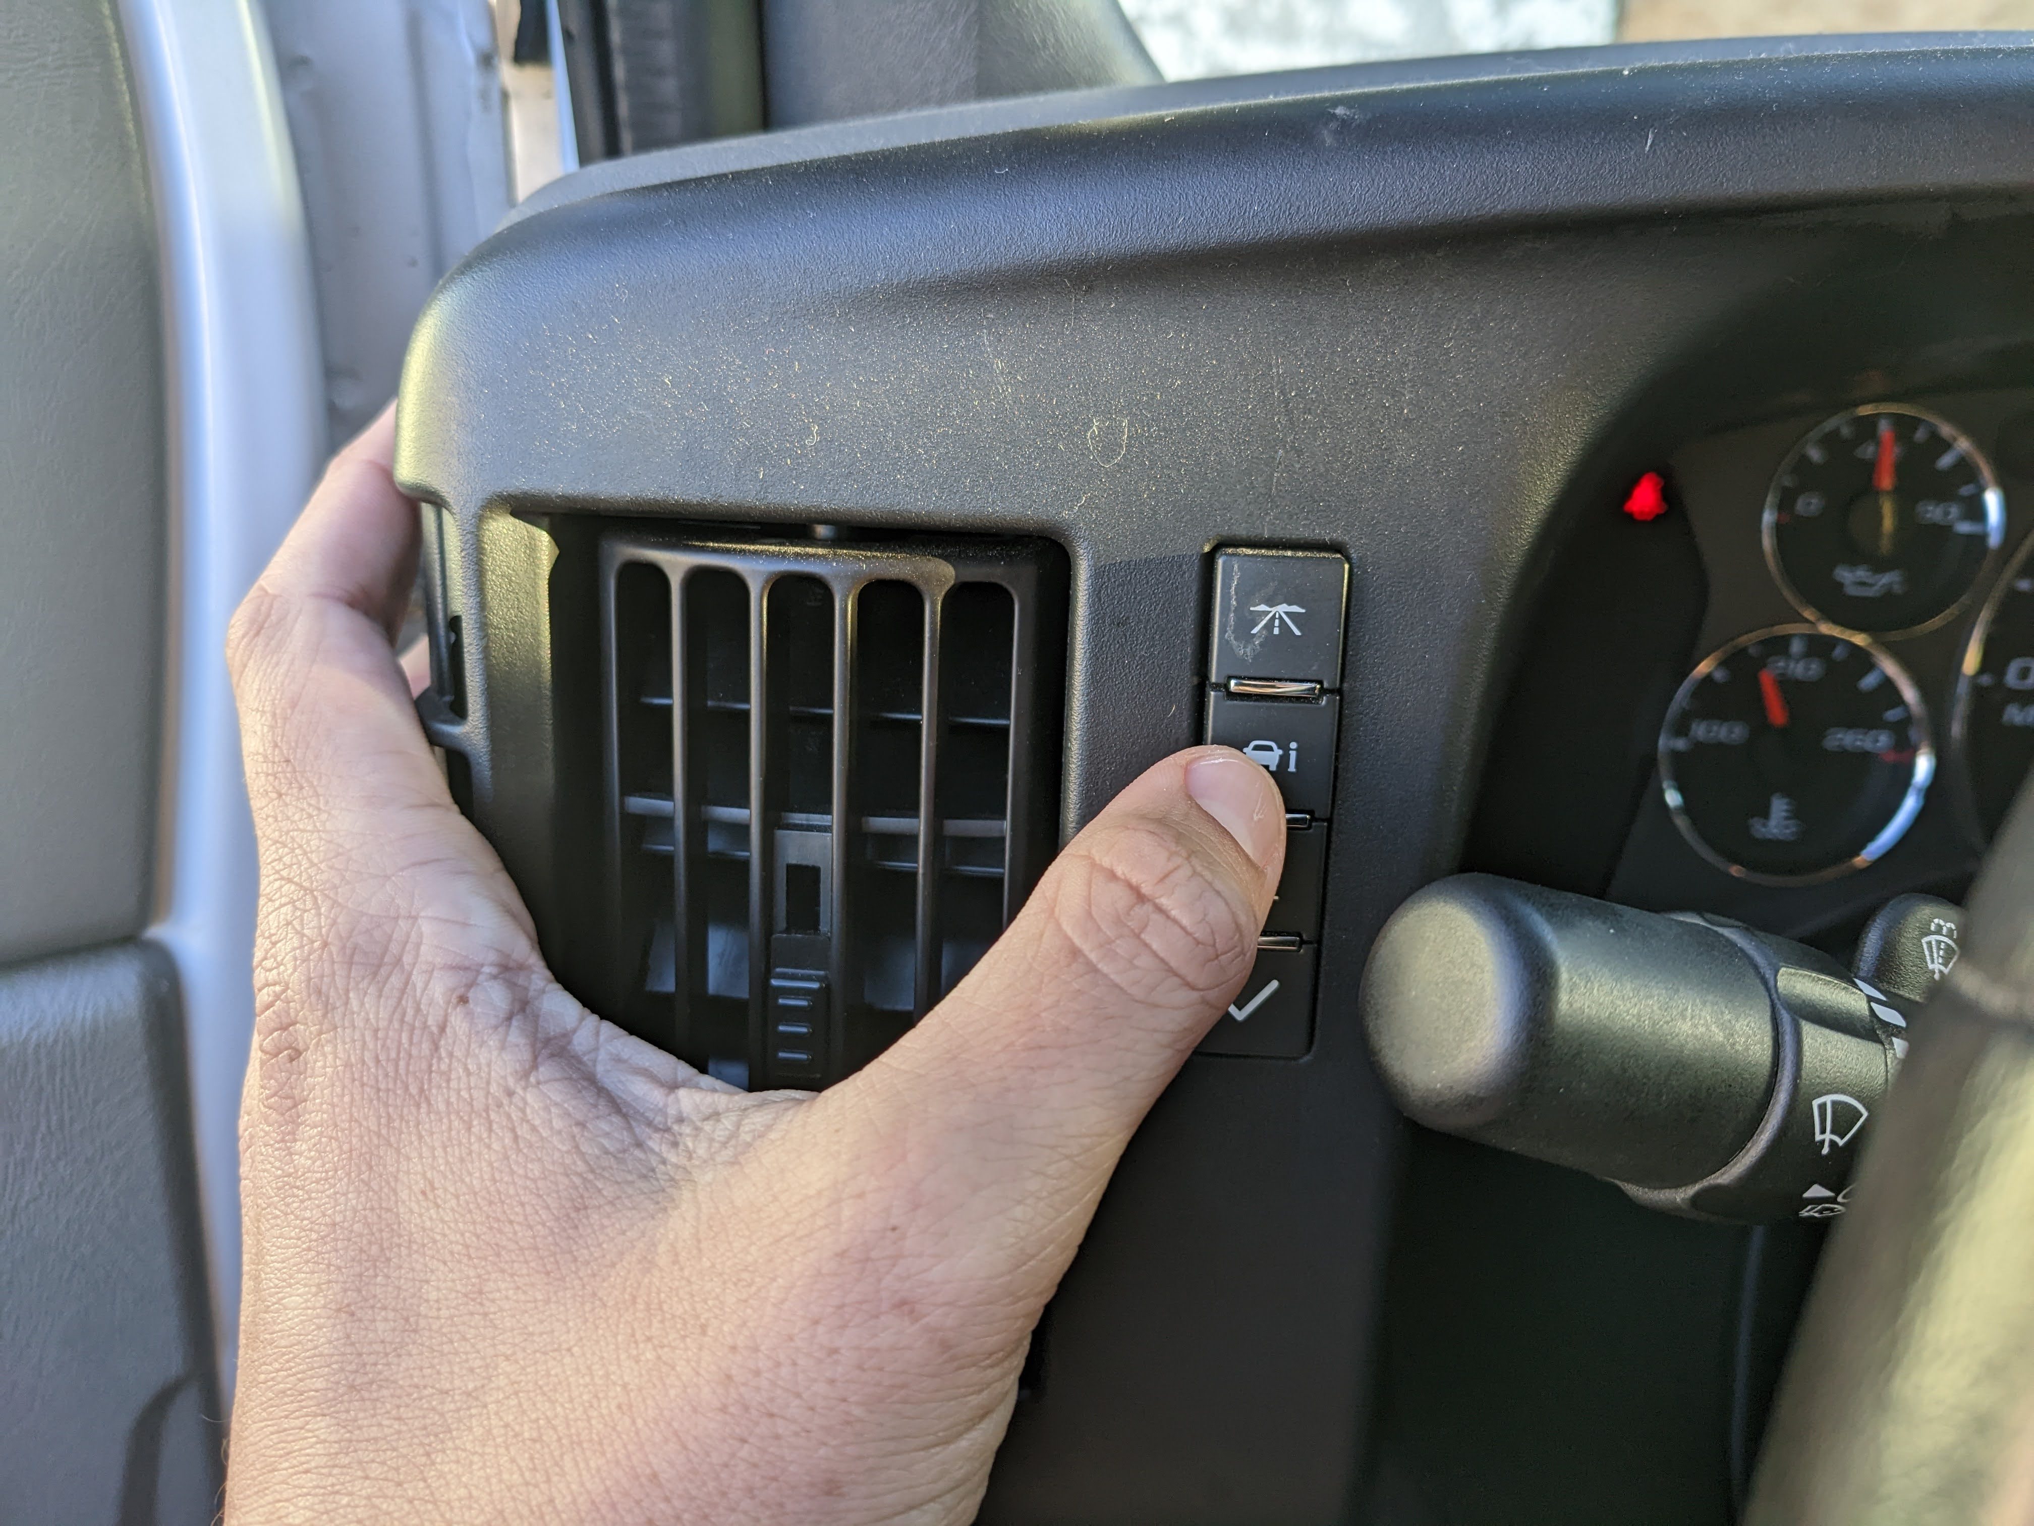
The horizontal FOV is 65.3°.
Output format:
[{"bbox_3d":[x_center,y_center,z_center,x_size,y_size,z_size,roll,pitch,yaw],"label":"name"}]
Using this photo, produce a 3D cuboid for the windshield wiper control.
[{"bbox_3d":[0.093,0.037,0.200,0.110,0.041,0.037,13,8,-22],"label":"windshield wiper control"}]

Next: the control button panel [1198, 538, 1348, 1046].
[{"bbox_3d":[0.033,0.006,0.209,0.017,0.067,0.012,3,11,6],"label":"control button panel"}]

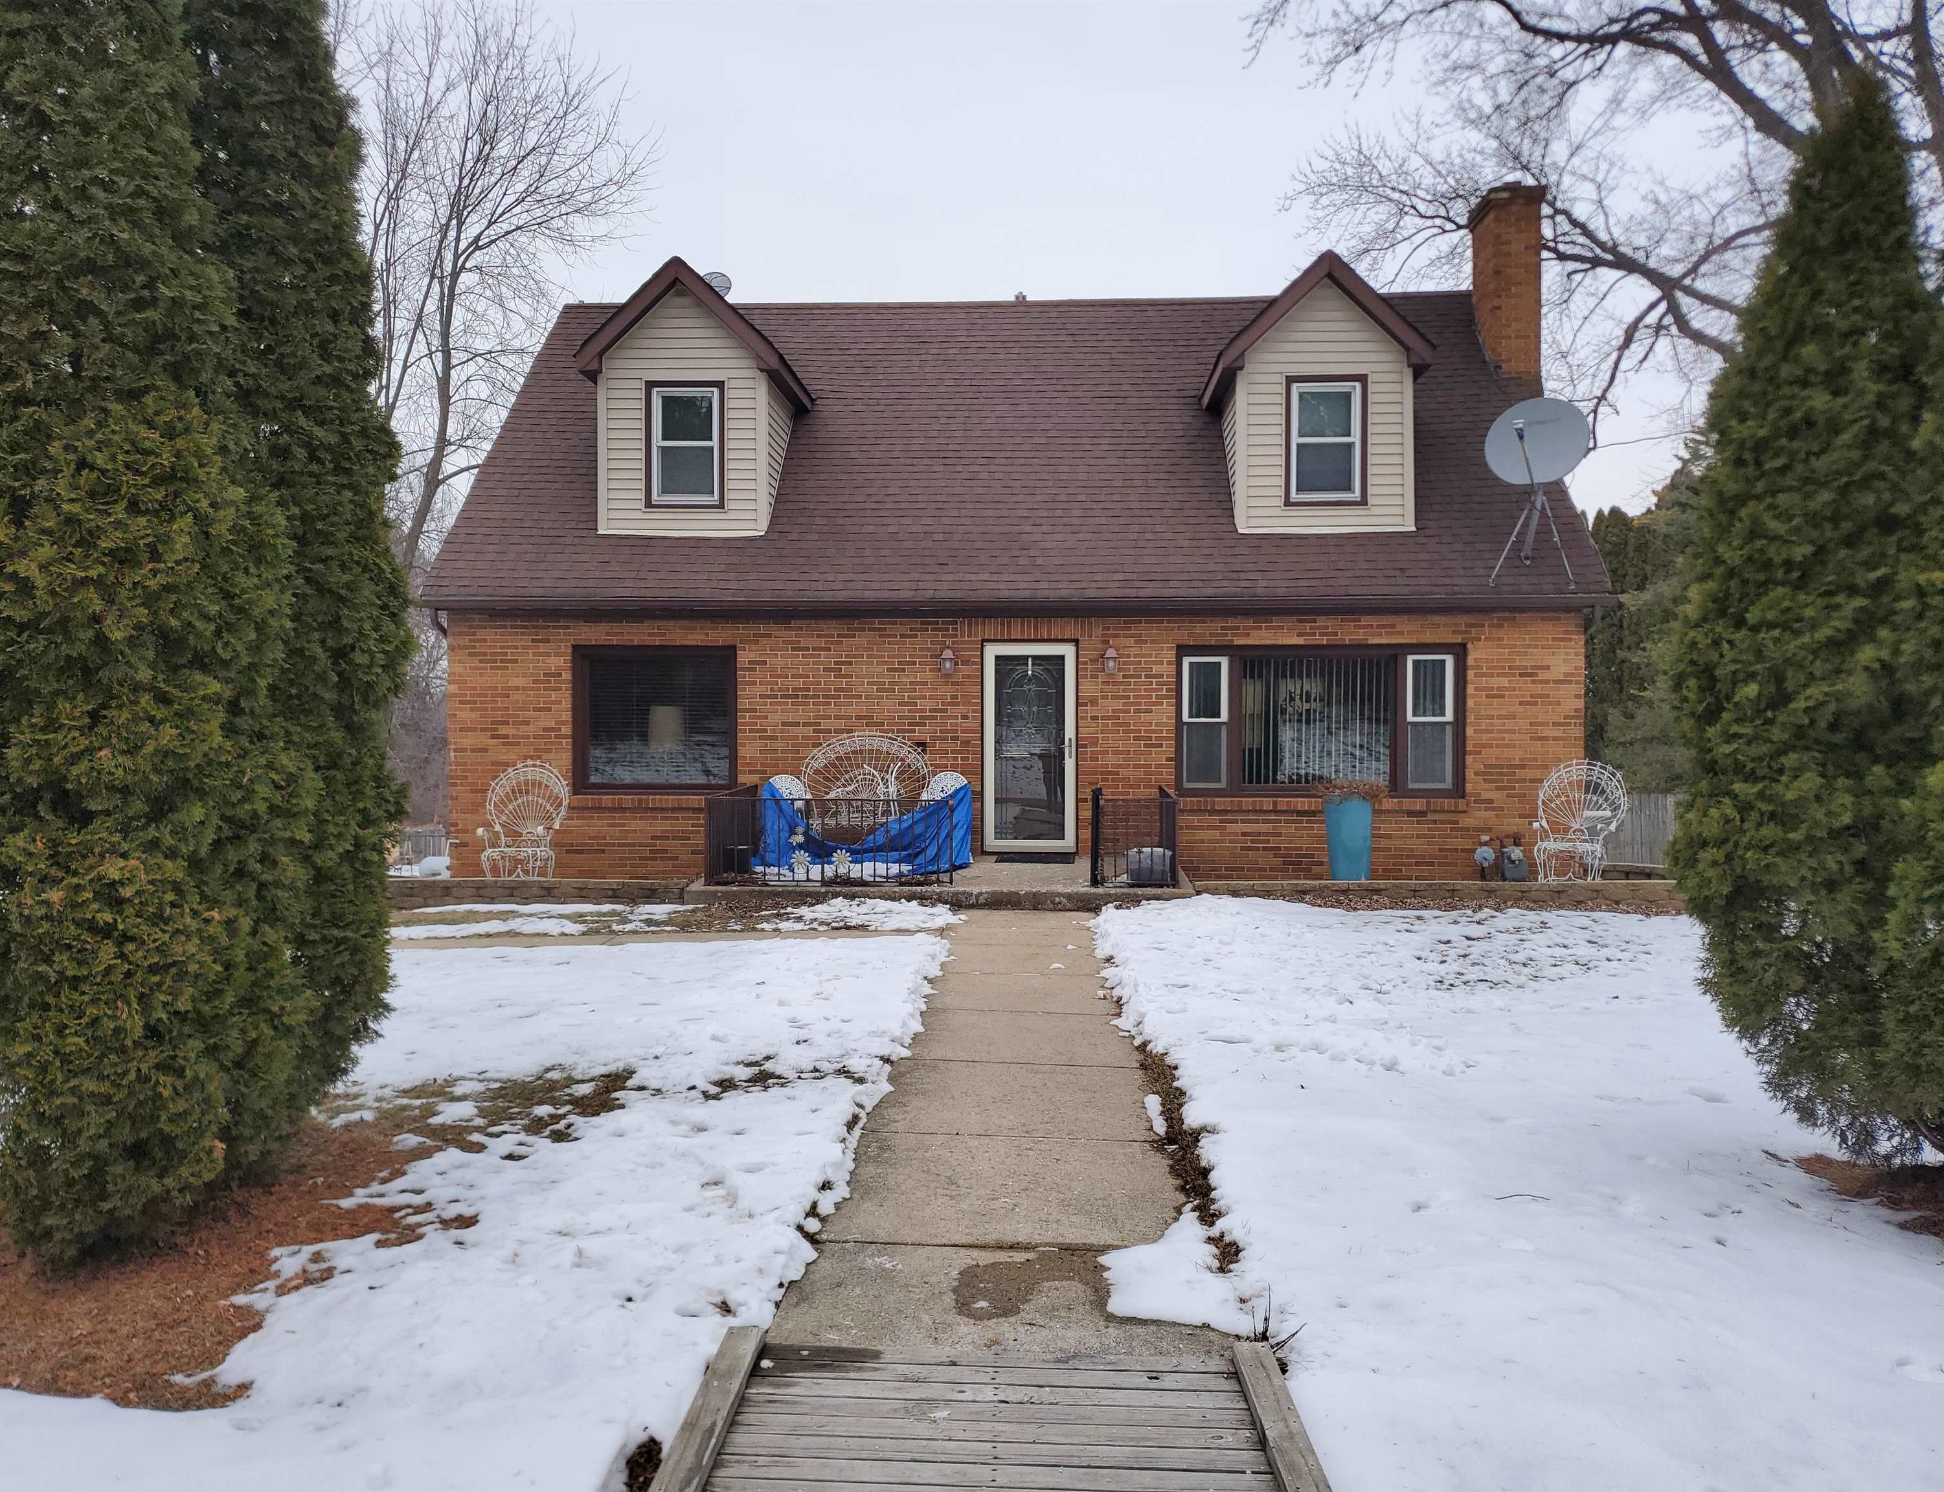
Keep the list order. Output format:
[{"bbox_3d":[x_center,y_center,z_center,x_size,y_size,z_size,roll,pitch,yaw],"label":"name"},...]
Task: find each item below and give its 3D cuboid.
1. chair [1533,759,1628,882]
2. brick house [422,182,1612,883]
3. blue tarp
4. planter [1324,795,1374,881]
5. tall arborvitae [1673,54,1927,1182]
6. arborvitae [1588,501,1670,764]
[{"bbox_3d":[5.580,0.690,13.800,0.840,1.140,0.680,1,1,34],"label":"chair"},{"bbox_3d":[0.585,-2.557,18.459,11.350,7.580,8.600,0,1,3],"label":"brick house"},{"bbox_3d":[-1.000,0.770,13.950,2.020,0.920,0.800,0,1,3],"label":"blue tarp"},{"bbox_3d":[3.490,0.870,13.850,0.460,0.820,0.460,0,1,3],"label":"planter"},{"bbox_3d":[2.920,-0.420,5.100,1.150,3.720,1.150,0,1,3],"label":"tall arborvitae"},{"bbox_3d":[10.600,-1.150,24.200,1.500,5.300,1.500,0,1,3],"label":"arborvitae"}]

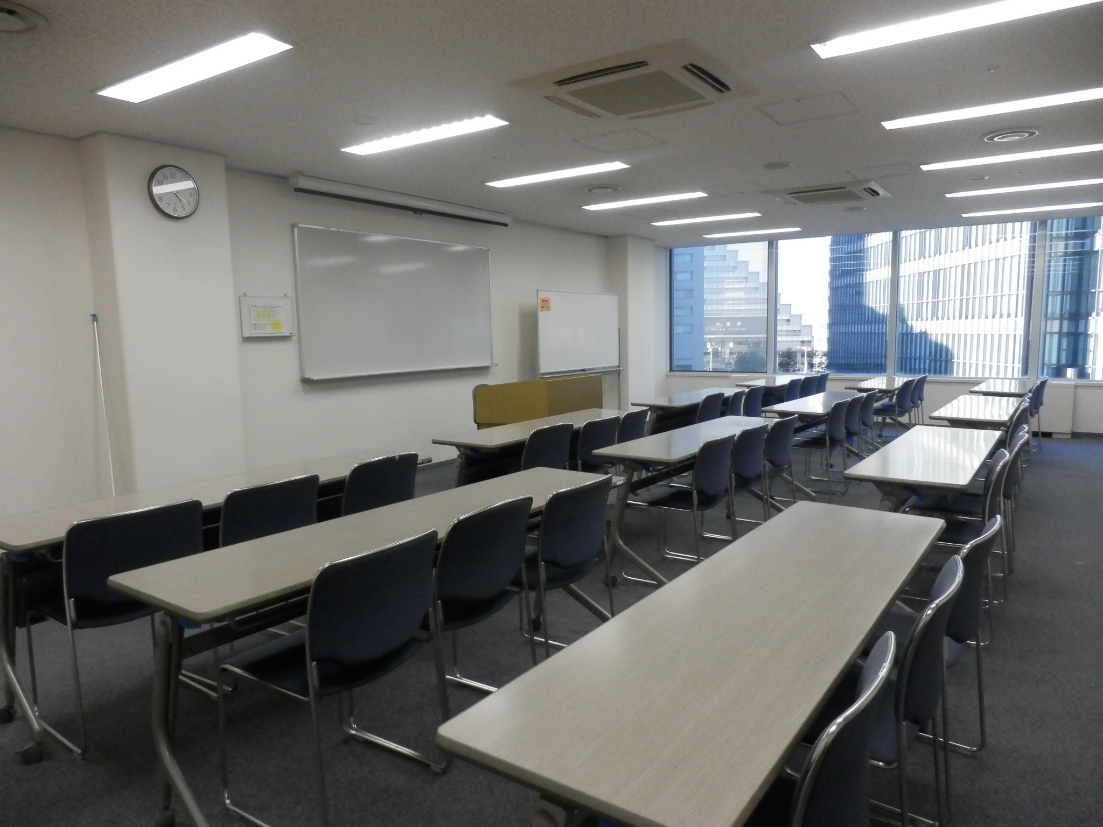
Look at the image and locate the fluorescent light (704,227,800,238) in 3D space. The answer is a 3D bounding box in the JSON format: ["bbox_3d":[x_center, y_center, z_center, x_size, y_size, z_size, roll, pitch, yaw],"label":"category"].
[{"bbox_3d":[2.561,-2.330,9.805,1.249,0.060,0.192,3,7,34],"label":"fluorescent light"}]

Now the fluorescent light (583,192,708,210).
[{"bbox_3d":[0.865,-2.030,7.231,1.241,0.080,0.195,3,7,34],"label":"fluorescent light"}]

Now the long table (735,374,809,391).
[{"bbox_3d":[2.667,-0.039,8.841,0.460,0.700,1.800,3,7,34],"label":"long table"}]

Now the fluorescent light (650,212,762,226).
[{"bbox_3d":[1.700,-2.182,8.502,1.241,0.080,0.195,3,7,34],"label":"fluorescent light"}]

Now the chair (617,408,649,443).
[{"bbox_3d":[0.400,0.341,5.458,0.510,0.747,0.490,3,7,34],"label":"chair"}]

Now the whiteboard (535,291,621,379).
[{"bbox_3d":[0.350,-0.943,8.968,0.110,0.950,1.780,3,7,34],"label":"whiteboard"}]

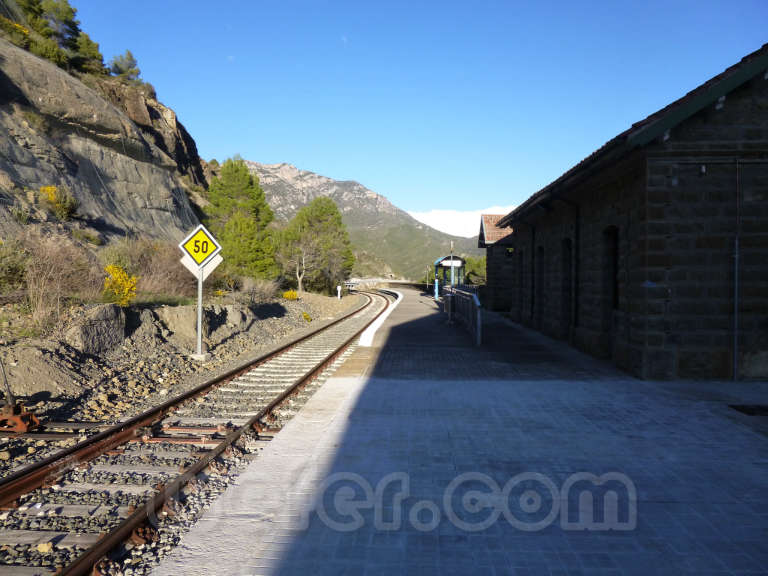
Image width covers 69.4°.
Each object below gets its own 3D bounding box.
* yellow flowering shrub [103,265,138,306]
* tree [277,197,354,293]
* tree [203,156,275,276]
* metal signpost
[{"bbox_3d":[-7.886,-0.075,16.600,1.080,1.270,1.050,1,1,0],"label":"yellow flowering shrub"},{"bbox_3d":[-5.681,-3.607,46.000,6.400,8.000,6.000,1,1,0],"label":"tree"},{"bbox_3d":[-10.089,-4.746,39.000,5.100,8.700,5.000,1,1,0],"label":"tree"},{"bbox_3d":[-4.830,0.118,14.600,1.200,3.570,0.400,1,1,7],"label":"metal signpost"}]

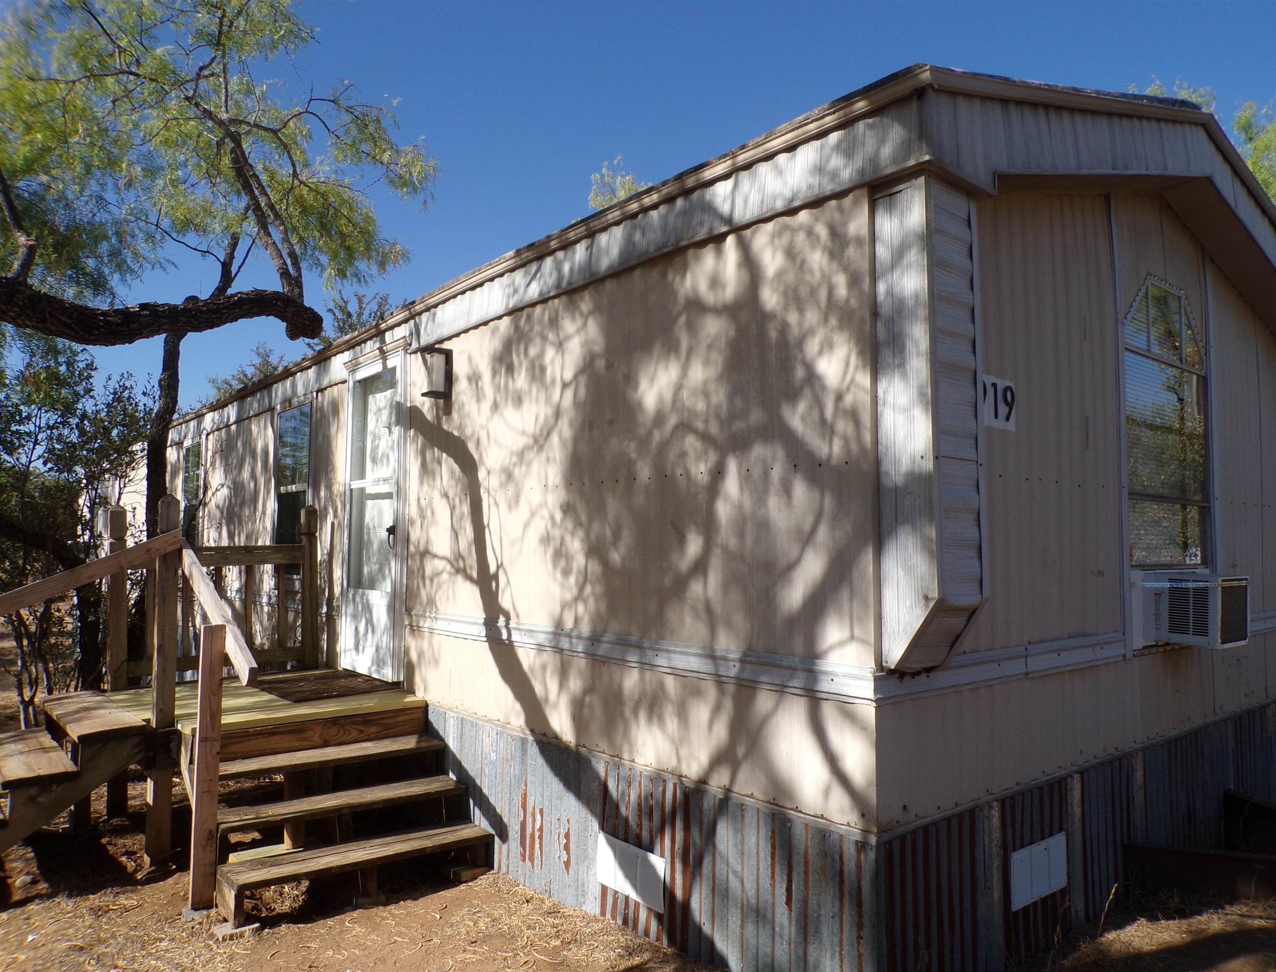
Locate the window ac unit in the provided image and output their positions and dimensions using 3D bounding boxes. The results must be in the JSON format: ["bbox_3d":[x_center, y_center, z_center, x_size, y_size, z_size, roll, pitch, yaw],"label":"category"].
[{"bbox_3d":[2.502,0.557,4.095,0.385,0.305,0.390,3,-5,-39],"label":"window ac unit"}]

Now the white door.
[{"bbox_3d":[-1.690,0.203,5.695,0.070,1.960,0.890,3,-5,-39],"label":"white door"}]

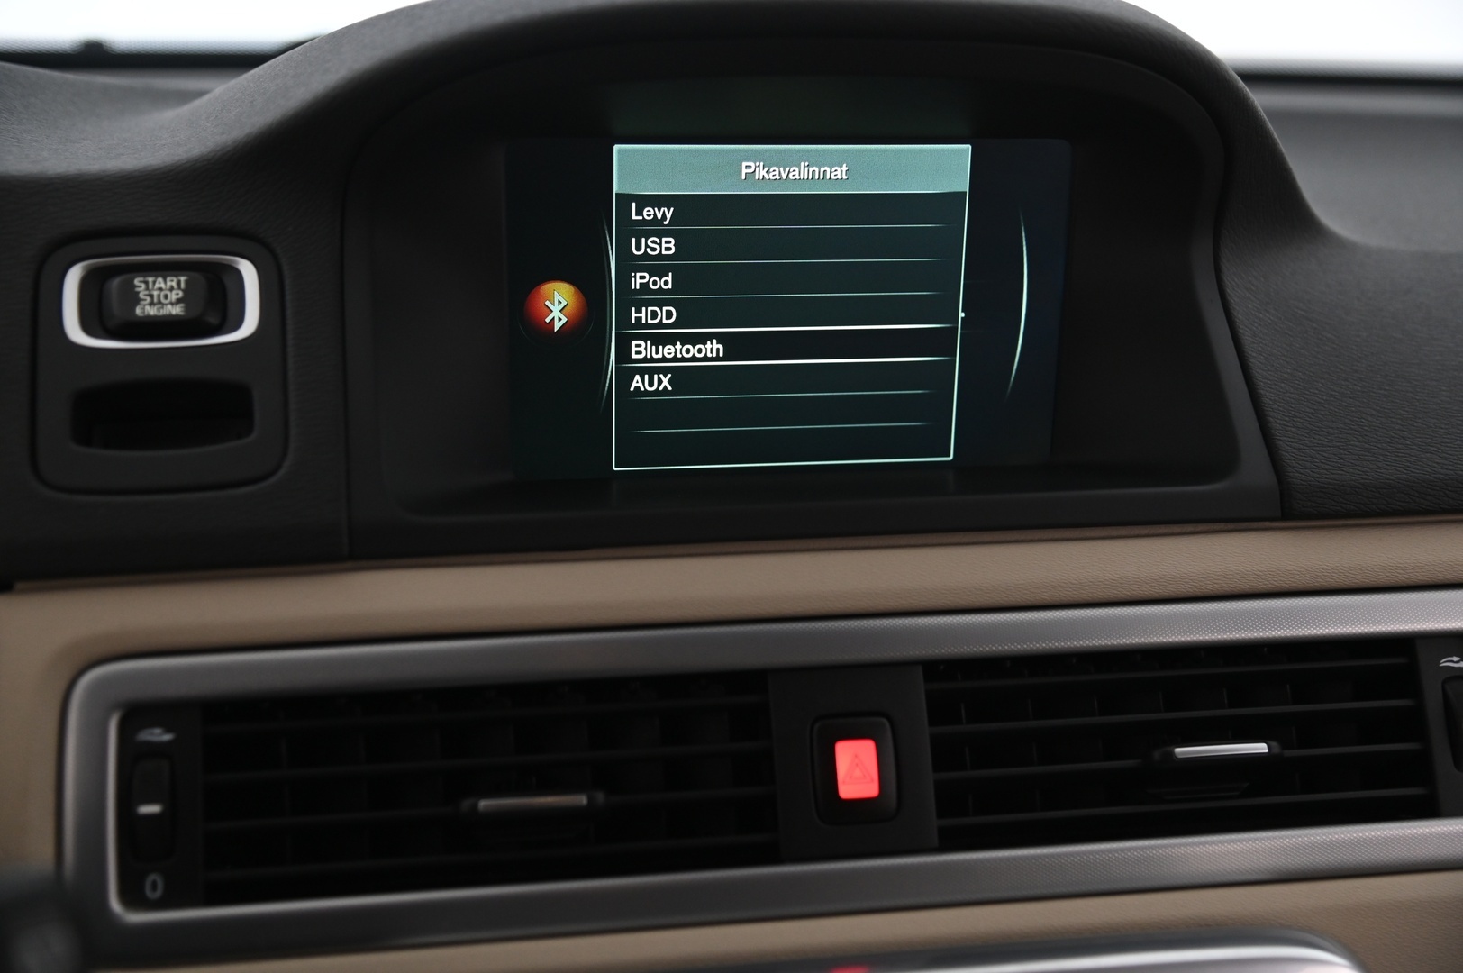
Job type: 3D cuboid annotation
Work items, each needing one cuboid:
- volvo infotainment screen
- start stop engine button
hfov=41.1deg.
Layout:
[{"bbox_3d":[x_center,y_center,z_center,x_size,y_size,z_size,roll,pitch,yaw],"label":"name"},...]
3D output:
[{"bbox_3d":[0.016,-0.049,0.531,0.153,0.092,0.012,-2,18,-10],"label":"volvo infotainment screen"},{"bbox_3d":[-0.140,-0.045,0.481,0.030,0.007,0.017,-3,64,-12],"label":"start stop engine button"}]

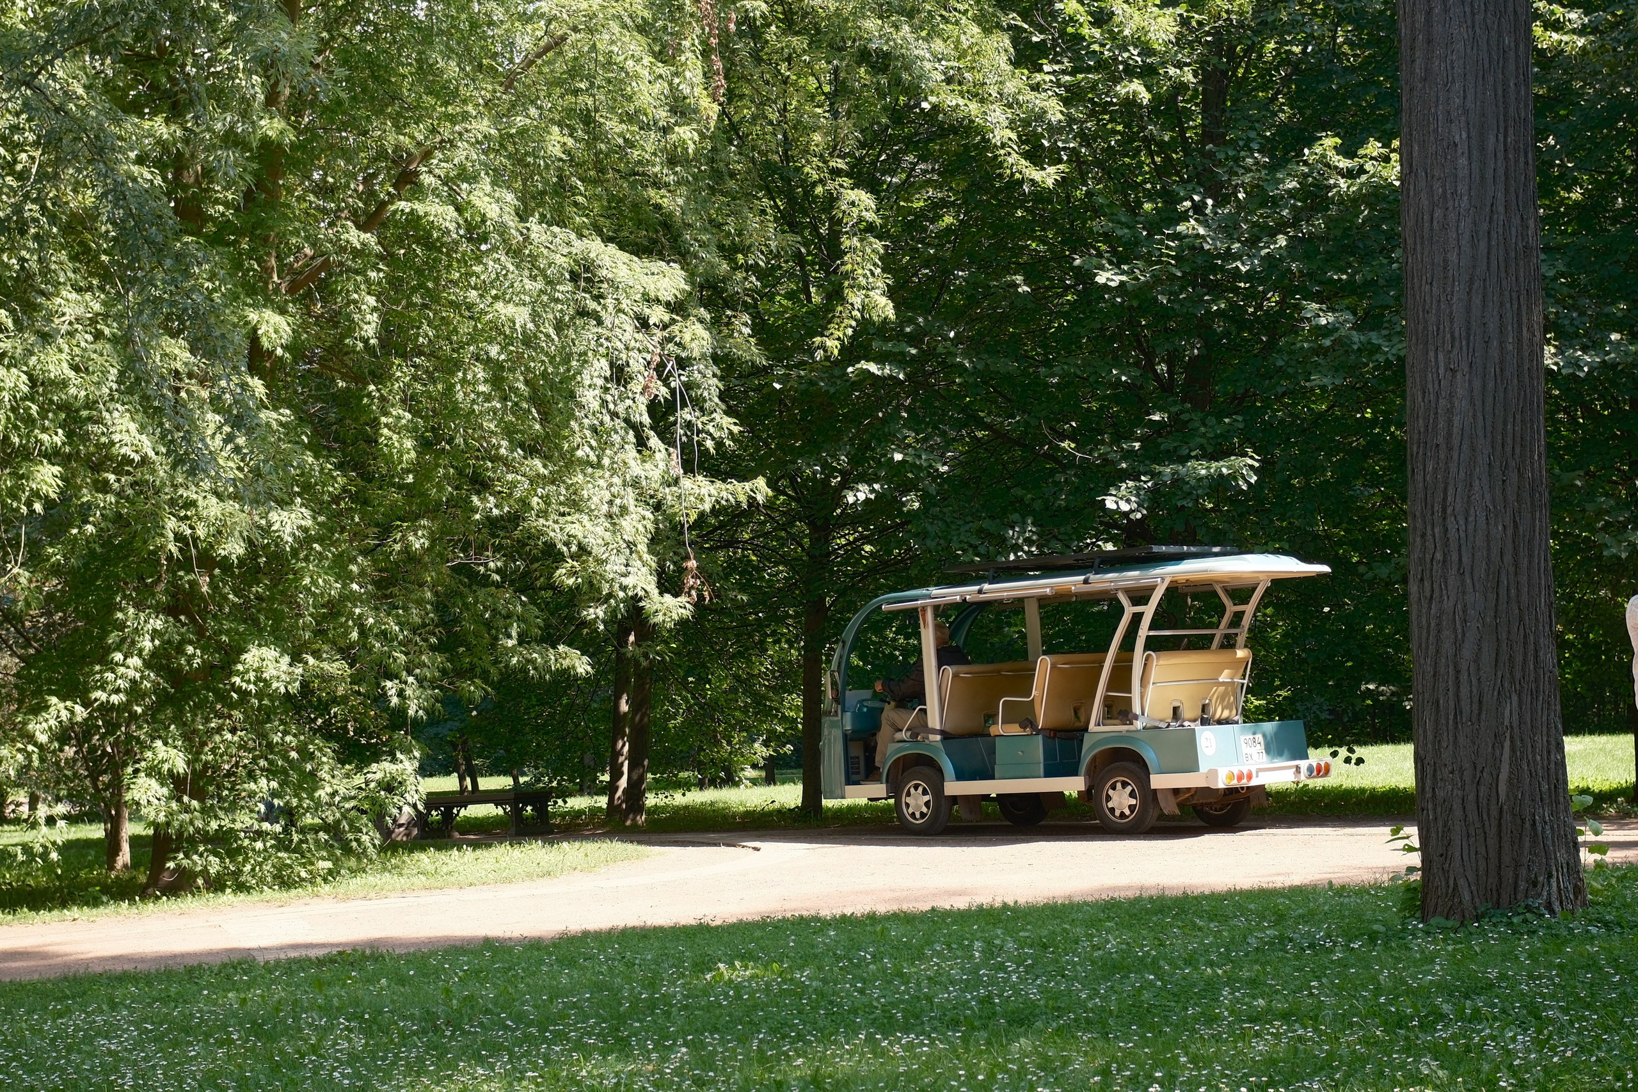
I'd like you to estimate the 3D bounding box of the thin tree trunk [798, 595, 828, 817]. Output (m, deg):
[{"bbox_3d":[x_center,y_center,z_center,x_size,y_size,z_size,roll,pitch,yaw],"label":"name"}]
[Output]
[{"bbox_3d":[-0.062,1.714,20.000,0.230,2.410,0.230,0,-6,0],"label":"thin tree trunk"}]

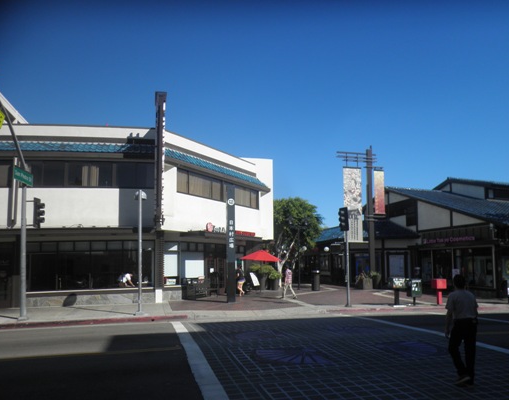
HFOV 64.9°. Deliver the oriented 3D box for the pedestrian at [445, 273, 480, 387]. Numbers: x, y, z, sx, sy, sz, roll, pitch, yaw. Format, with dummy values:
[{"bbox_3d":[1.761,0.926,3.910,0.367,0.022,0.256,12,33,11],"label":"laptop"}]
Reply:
[{"bbox_3d":[3.239,2.025,6.280,0.520,1.690,0.420,1,-9,-9],"label":"pedestrian"}]

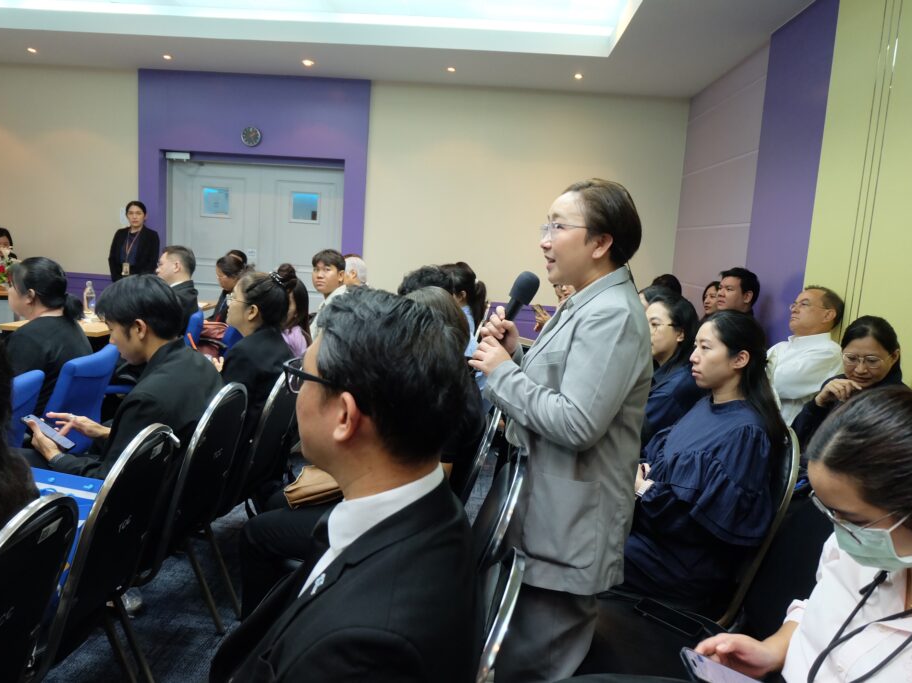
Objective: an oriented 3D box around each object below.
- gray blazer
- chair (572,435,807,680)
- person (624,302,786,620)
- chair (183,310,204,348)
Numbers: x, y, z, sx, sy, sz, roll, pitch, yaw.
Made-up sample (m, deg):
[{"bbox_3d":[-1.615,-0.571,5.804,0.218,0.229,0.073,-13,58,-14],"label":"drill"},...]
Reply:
[{"bbox_3d":[0.232,0.191,1.502,0.370,0.740,0.450,3,8,-5],"label":"gray blazer"},{"bbox_3d":[0.580,0.738,1.674,0.560,0.930,0.450,4,8,2],"label":"chair"},{"bbox_3d":[0.600,0.520,2.067,0.680,1.250,0.500,3,8,1],"label":"person"},{"bbox_3d":[-1.898,0.257,4.156,0.600,0.907,0.580,2,8,-13],"label":"chair"}]

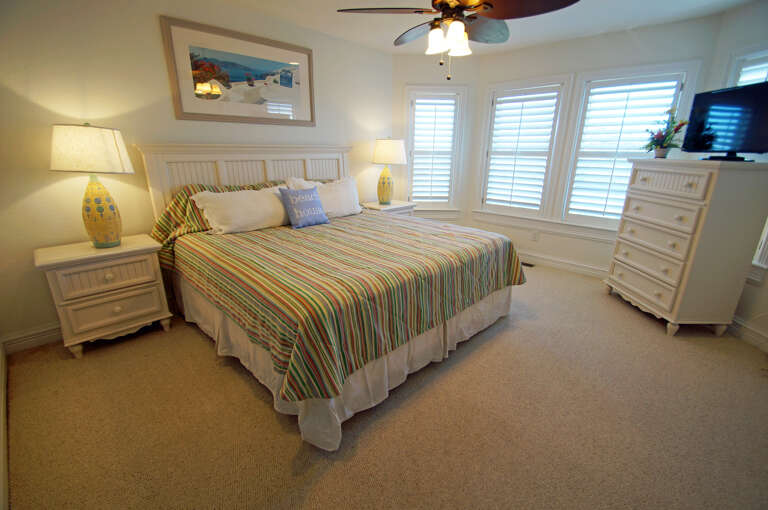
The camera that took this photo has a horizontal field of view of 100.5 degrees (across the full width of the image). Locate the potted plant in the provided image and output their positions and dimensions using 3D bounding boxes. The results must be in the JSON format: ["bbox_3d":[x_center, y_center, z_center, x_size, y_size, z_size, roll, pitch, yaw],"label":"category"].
[{"bbox_3d":[2.461,-1.048,2.786,0.247,0.432,0.274,1,18,1],"label":"potted plant"}]

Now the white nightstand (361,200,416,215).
[{"bbox_3d":[0.057,-0.321,4.372,0.651,0.707,0.452,-16,24,-42],"label":"white nightstand"}]

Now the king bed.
[{"bbox_3d":[-0.379,-0.170,2.716,2.165,1.415,2.096,17,24,41],"label":"king bed"}]

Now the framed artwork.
[{"bbox_3d":[-1.220,-1.603,2.966,1.329,0.723,0.041,-16,24,-42],"label":"framed artwork"}]

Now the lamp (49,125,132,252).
[{"bbox_3d":[-2.001,-0.472,2.242,0.418,0.838,0.418,-16,24,-42],"label":"lamp"}]

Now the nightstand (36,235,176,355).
[{"bbox_3d":[-2.051,0.283,2.416,0.651,0.707,0.452,-16,24,-42],"label":"nightstand"}]

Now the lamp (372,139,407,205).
[{"bbox_3d":[0.076,-1.065,4.159,0.418,0.838,0.418,0,18,0],"label":"lamp"}]

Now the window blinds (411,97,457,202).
[{"bbox_3d":[0.677,-1.391,4.385,0.555,1.349,0.062,2,18,4],"label":"window blinds"}]

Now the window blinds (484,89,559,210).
[{"bbox_3d":[1.676,-1.254,3.980,0.712,1.349,0.062,15,22,38],"label":"window blinds"}]

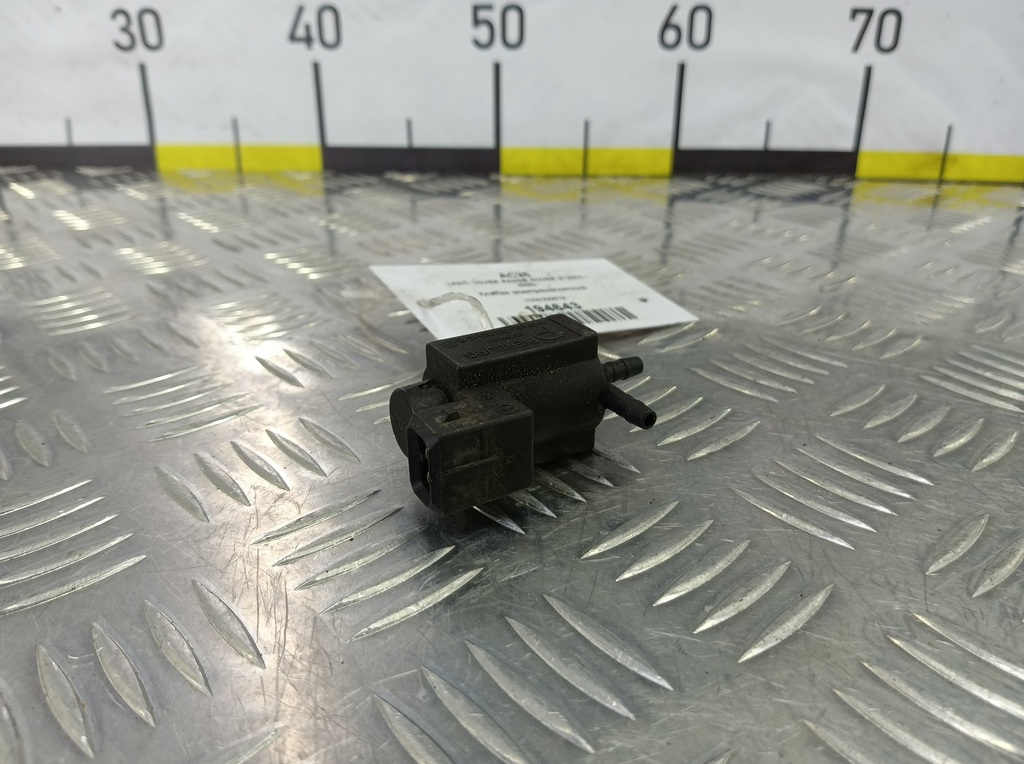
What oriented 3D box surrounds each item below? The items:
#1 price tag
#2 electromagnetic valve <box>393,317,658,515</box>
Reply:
[{"bbox_3d":[0.009,-0.028,0.216,0.093,0.001,0.052,-9,37,-32],"label":"price tag"},{"bbox_3d":[0.008,0.006,0.145,0.060,0.031,0.031,-15,33,-25],"label":"electromagnetic valve"}]

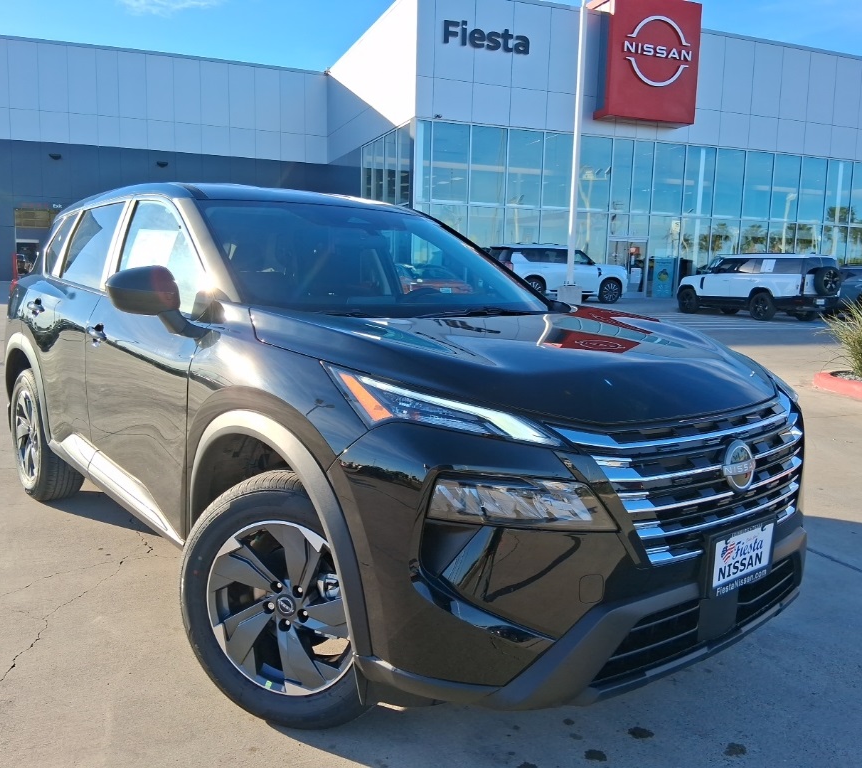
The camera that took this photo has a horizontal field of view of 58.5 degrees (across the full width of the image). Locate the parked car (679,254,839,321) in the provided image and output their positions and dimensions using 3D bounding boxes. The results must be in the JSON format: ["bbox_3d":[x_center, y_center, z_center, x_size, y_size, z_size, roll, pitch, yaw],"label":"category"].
[{"bbox_3d":[10.470,-3.160,25.000,2.030,1.970,5.330,-3,9,-28],"label":"parked car"}]

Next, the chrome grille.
[{"bbox_3d":[0.742,0.233,2.039,1.080,0.340,0.220,-5,11,-40],"label":"chrome grille"}]

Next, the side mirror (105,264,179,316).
[{"bbox_3d":[-0.910,-0.298,2.443,0.250,0.165,0.170,-5,11,-40],"label":"side mirror"}]

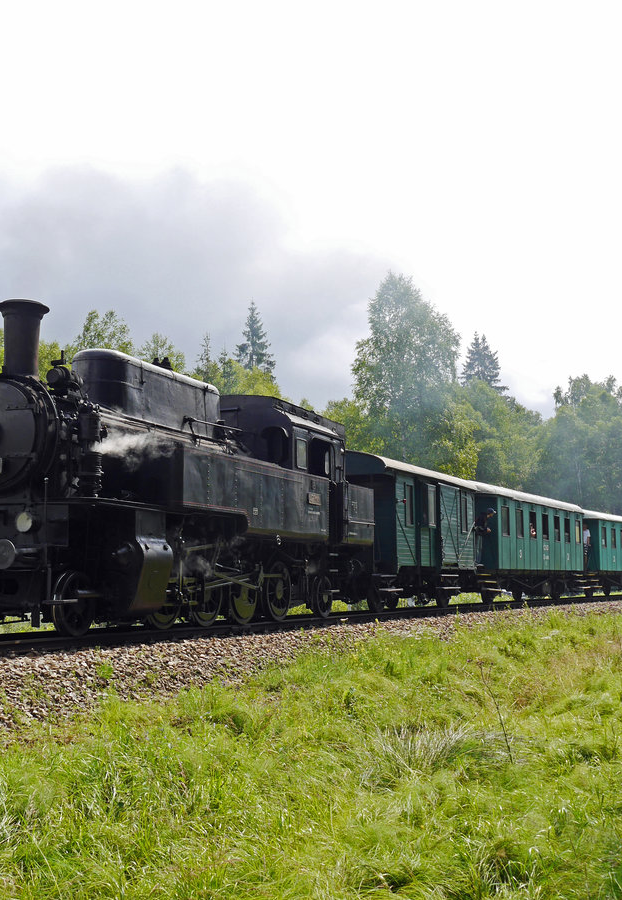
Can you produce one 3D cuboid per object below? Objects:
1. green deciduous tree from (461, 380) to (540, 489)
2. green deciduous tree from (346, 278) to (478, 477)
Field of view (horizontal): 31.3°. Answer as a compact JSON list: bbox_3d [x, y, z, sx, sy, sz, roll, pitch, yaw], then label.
[{"bbox_3d":[9.918,2.127,57.293,4.500,11.610,4.500,0,-7,0],"label":"green deciduous tree"},{"bbox_3d":[4.232,-0.427,47.110,5.800,14.620,5.800,0,-7,0],"label":"green deciduous tree"}]

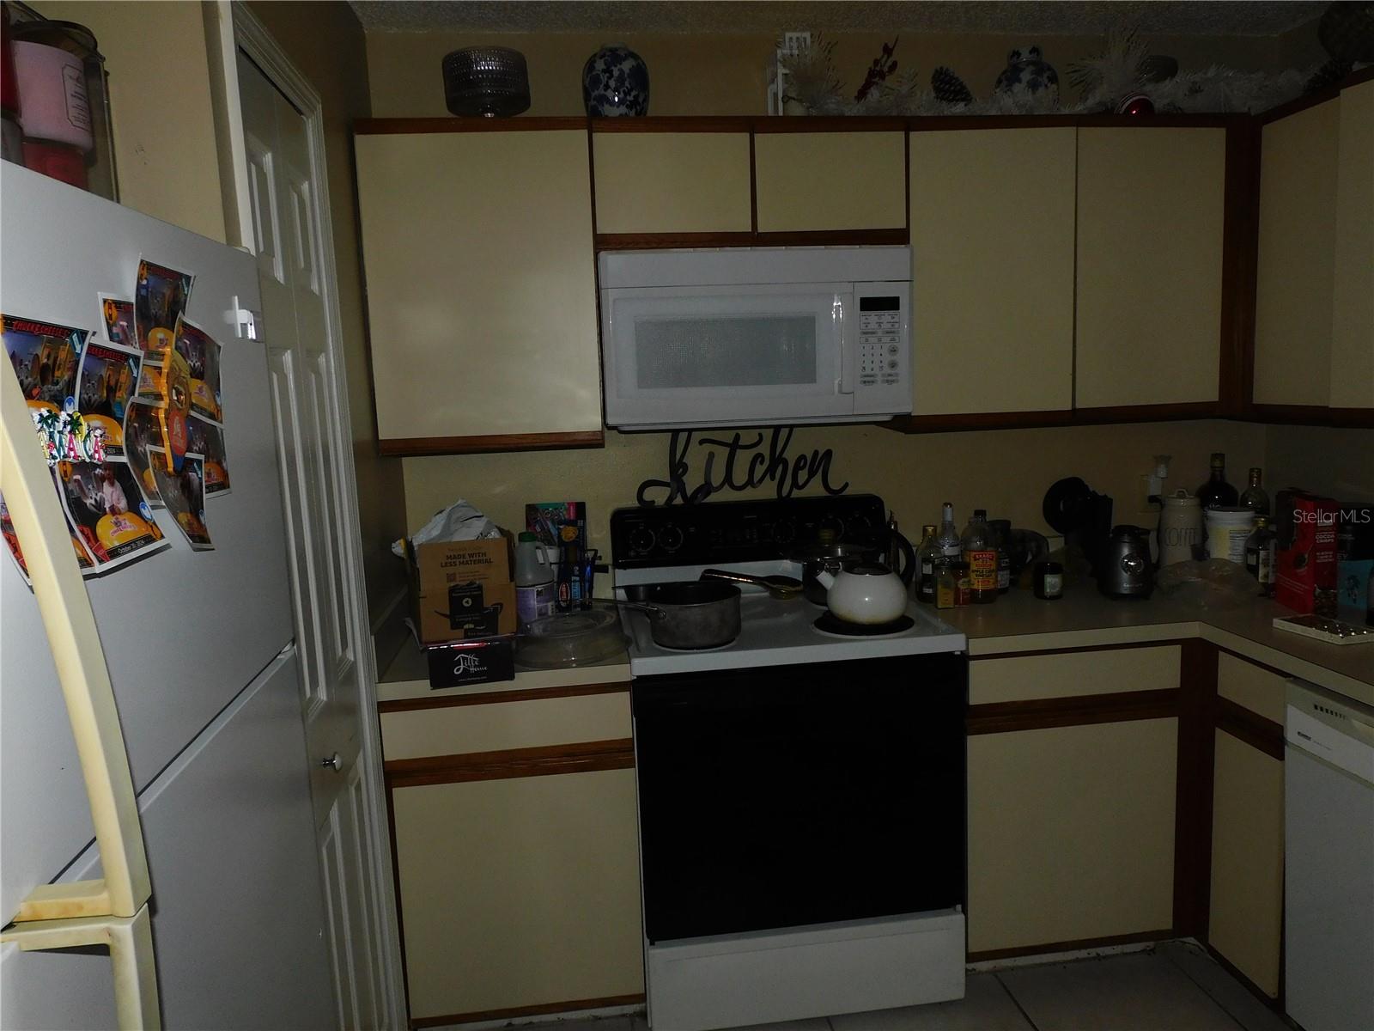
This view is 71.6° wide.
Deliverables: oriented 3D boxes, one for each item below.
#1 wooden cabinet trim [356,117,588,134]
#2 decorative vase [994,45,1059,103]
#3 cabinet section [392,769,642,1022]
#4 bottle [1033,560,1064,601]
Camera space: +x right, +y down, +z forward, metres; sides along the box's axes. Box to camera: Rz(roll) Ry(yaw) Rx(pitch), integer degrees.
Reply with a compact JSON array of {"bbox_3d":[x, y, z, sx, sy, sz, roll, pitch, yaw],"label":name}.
[{"bbox_3d":[-0.493,-0.902,2.211,0.533,0.032,0.028,-3,7,-7],"label":"wooden cabinet trim"},{"bbox_3d":[0.886,-1.111,2.483,0.159,0.195,0.159,-3,8,-7],"label":"decorative vase"},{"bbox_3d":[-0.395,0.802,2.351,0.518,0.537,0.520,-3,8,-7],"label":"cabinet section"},{"bbox_3d":[0.950,0.170,2.502,0.070,0.091,0.070,-3,8,-4],"label":"bottle"}]

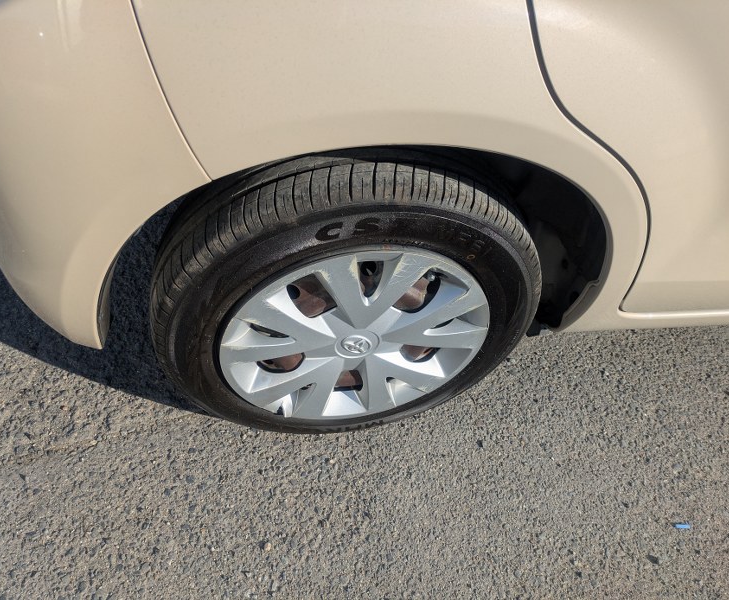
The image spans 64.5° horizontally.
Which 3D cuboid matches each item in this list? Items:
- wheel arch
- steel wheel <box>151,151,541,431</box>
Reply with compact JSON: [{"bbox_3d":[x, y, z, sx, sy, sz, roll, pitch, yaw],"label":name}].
[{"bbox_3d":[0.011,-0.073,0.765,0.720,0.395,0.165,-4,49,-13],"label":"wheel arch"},{"bbox_3d":[-0.025,0.005,0.897,0.574,0.572,0.174,-4,49,-13],"label":"steel wheel"}]

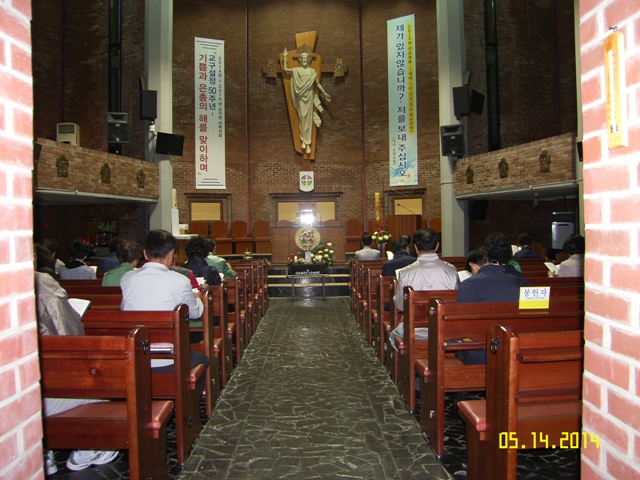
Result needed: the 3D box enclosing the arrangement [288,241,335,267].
[{"bbox_3d":[-0.180,0.280,10.950,0.960,0.560,0.380,-1,0,-2],"label":"arrangement"}]

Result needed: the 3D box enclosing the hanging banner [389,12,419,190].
[{"bbox_3d":[2.430,-4.031,15.100,0.870,4.900,0.040,-1,0,28],"label":"hanging banner"}]

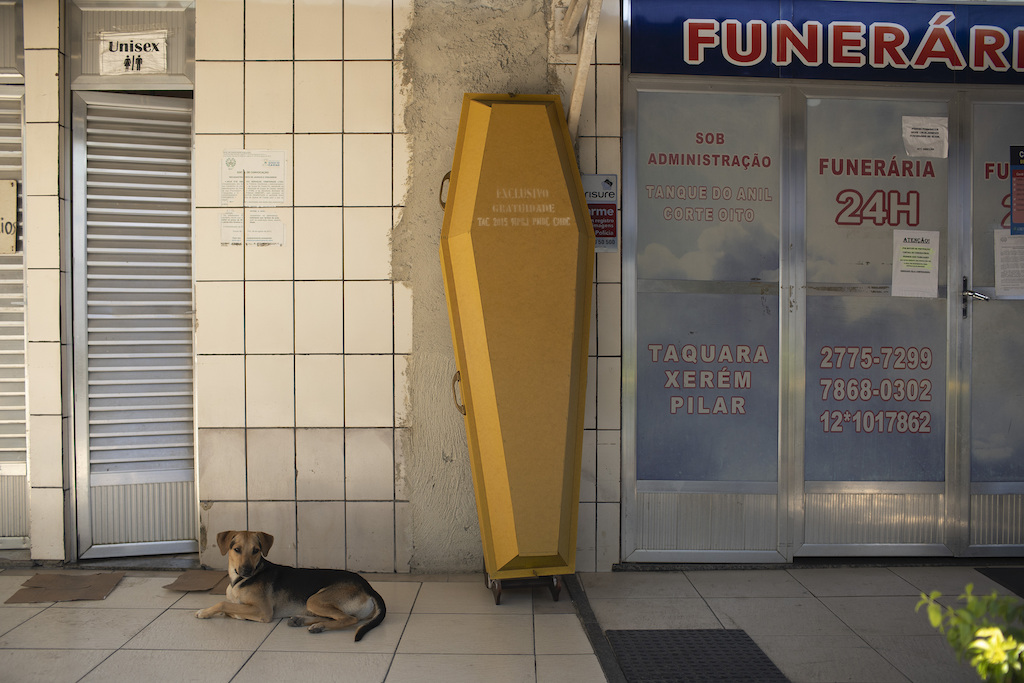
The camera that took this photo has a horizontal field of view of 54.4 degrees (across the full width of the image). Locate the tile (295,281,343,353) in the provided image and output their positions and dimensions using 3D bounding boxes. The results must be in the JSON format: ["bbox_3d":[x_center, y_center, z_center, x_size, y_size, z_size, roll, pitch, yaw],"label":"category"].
[{"bbox_3d":[-0.796,-0.098,4.117,0.200,0.300,0.010,0,1,0],"label":"tile"}]

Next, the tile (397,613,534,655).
[{"bbox_3d":[-0.147,1.011,3.434,0.450,0.010,0.450,0,1,1],"label":"tile"}]

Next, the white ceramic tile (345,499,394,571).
[{"bbox_3d":[-0.587,0.809,4.120,0.200,0.300,0.012,0,1,-1],"label":"white ceramic tile"}]

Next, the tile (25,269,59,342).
[{"bbox_3d":[-2.001,-0.154,4.263,0.134,0.309,0.010,0,1,-1],"label":"tile"}]

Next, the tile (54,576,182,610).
[{"bbox_3d":[-1.452,0.965,3.820,0.435,0.010,0.435,0,1,0],"label":"tile"}]

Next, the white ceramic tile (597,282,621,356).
[{"bbox_3d":[0.415,-0.092,4.249,0.099,0.311,0.010,0,1,1],"label":"white ceramic tile"}]

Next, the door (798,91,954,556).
[{"bbox_3d":[1.549,-0.081,4.230,0.690,2.000,0.050,0,1,-1],"label":"door"}]

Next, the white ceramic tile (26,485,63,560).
[{"bbox_3d":[-1.903,0.748,4.085,0.140,0.300,0.012,0,1,-1],"label":"white ceramic tile"}]

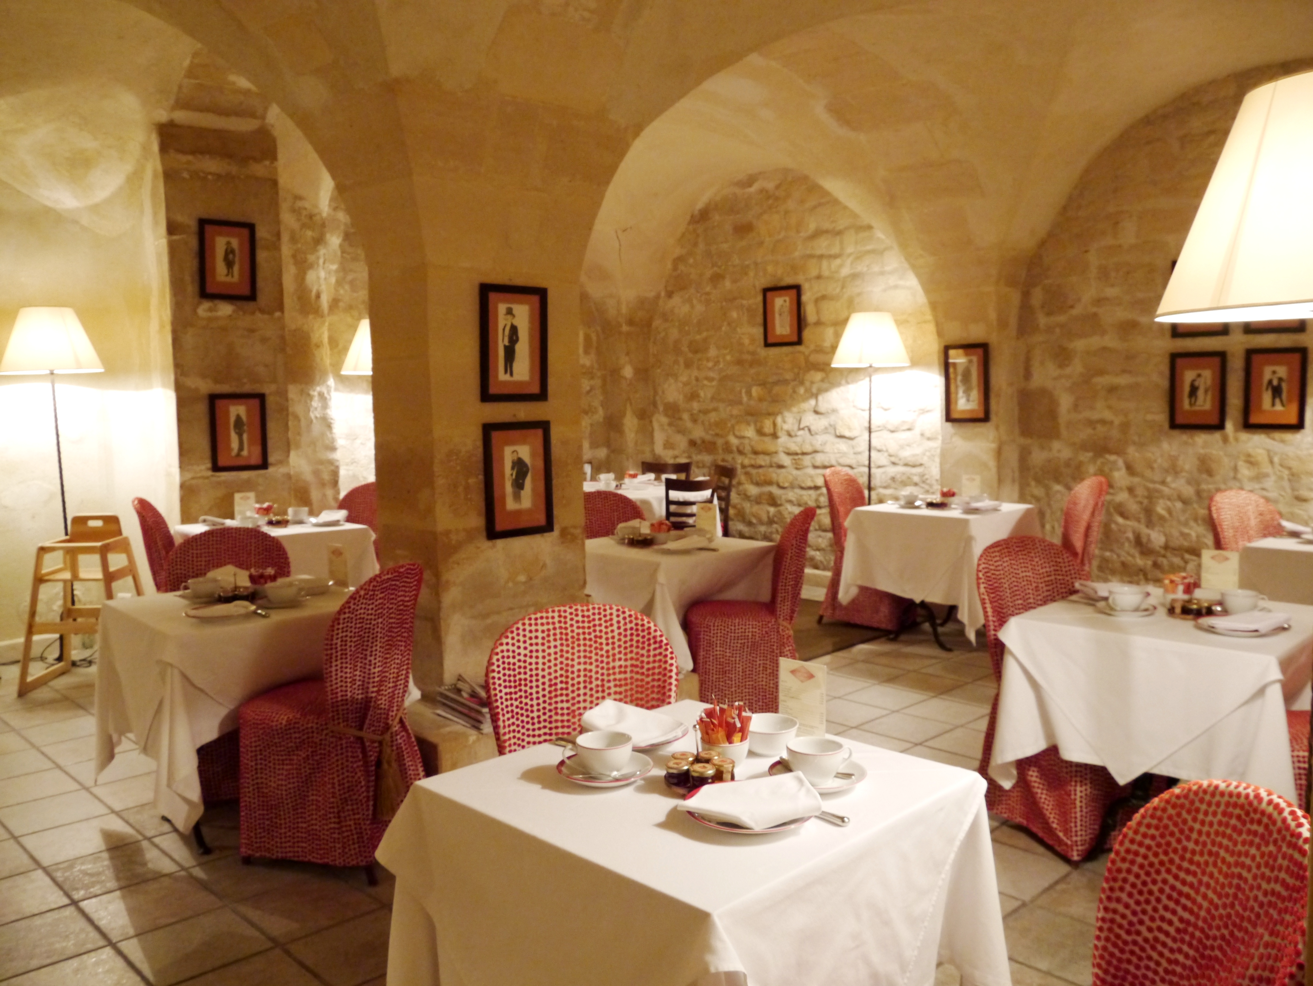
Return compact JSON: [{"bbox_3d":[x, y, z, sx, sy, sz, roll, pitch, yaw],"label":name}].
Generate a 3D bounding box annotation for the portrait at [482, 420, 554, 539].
[{"bbox_3d":[-0.543,-0.050,4.170,0.325,0.447,0.030,-6,8,-43],"label":"portrait"}]

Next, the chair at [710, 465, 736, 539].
[{"bbox_3d":[0.327,0.223,8.188,0.500,0.870,0.430,-2,6,-18],"label":"chair"}]

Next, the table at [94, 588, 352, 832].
[{"bbox_3d":[-1.405,0.743,3.624,0.760,0.755,0.760,-6,8,-44],"label":"table"}]

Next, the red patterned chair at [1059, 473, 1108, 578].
[{"bbox_3d":[2.509,0.368,6.737,0.550,0.950,0.480,-1,5,-5],"label":"red patterned chair"}]

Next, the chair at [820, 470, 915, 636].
[{"bbox_3d":[1.342,0.345,6.495,0.590,0.950,0.490,4,7,35],"label":"chair"}]

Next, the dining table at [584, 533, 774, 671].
[{"bbox_3d":[0.053,0.602,4.788,0.710,0.750,0.710,-6,7,-44],"label":"dining table"}]

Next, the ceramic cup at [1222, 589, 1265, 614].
[{"bbox_3d":[1.755,0.326,3.166,0.122,0.065,0.102,2,6,29],"label":"ceramic cup"}]

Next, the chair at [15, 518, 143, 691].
[{"bbox_3d":[-2.796,0.548,5.242,0.510,0.820,0.490,0,5,0],"label":"chair"}]

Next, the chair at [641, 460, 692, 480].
[{"bbox_3d":[0.073,0.185,9.524,0.450,0.900,0.500,0,5,9],"label":"chair"}]

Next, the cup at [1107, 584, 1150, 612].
[{"bbox_3d":[1.469,0.328,3.322,0.105,0.066,0.120,5,8,45],"label":"cup"}]

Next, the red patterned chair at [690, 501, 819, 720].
[{"bbox_3d":[0.439,0.527,4.626,0.510,0.925,0.450,1,5,13],"label":"red patterned chair"}]

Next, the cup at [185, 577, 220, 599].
[{"bbox_3d":[-1.522,0.316,3.549,0.122,0.065,0.102,-3,6,-23],"label":"cup"}]

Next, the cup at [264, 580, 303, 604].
[{"bbox_3d":[-1.279,0.346,3.651,0.132,0.070,0.110,-2,5,-19],"label":"cup"}]

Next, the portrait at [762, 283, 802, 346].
[{"bbox_3d":[0.900,-1.250,7.550,0.315,0.418,0.030,4,7,40],"label":"portrait"}]

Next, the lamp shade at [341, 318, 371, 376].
[{"bbox_3d":[-1.698,-0.898,6.550,0.485,0.345,0.485,5,8,45],"label":"lamp shade"}]

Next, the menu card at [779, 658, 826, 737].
[{"bbox_3d":[0.290,0.405,2.090,0.104,0.150,0.025,3,6,35],"label":"menu card"}]

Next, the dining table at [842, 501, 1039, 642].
[{"bbox_3d":[1.795,0.481,6.646,0.860,0.760,0.860,4,7,45],"label":"dining table"}]

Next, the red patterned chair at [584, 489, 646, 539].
[{"bbox_3d":[-0.257,0.472,5.885,0.480,0.950,0.550,-2,5,-14],"label":"red patterned chair"}]

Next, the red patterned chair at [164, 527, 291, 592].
[{"bbox_3d":[-1.526,0.615,3.938,0.490,0.950,0.590,-3,6,-28],"label":"red patterned chair"}]

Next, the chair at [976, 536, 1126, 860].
[{"bbox_3d":[1.356,0.630,3.438,0.450,0.925,0.510,-2,6,-18],"label":"chair"}]

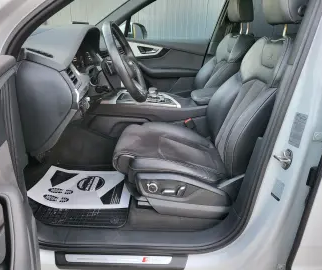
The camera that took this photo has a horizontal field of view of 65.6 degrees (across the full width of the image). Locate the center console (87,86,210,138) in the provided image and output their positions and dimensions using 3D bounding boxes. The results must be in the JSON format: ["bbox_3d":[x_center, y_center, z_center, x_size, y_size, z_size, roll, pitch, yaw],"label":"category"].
[{"bbox_3d":[0.058,-0.104,1.575,1.010,0.315,0.320,1,22,0],"label":"center console"}]

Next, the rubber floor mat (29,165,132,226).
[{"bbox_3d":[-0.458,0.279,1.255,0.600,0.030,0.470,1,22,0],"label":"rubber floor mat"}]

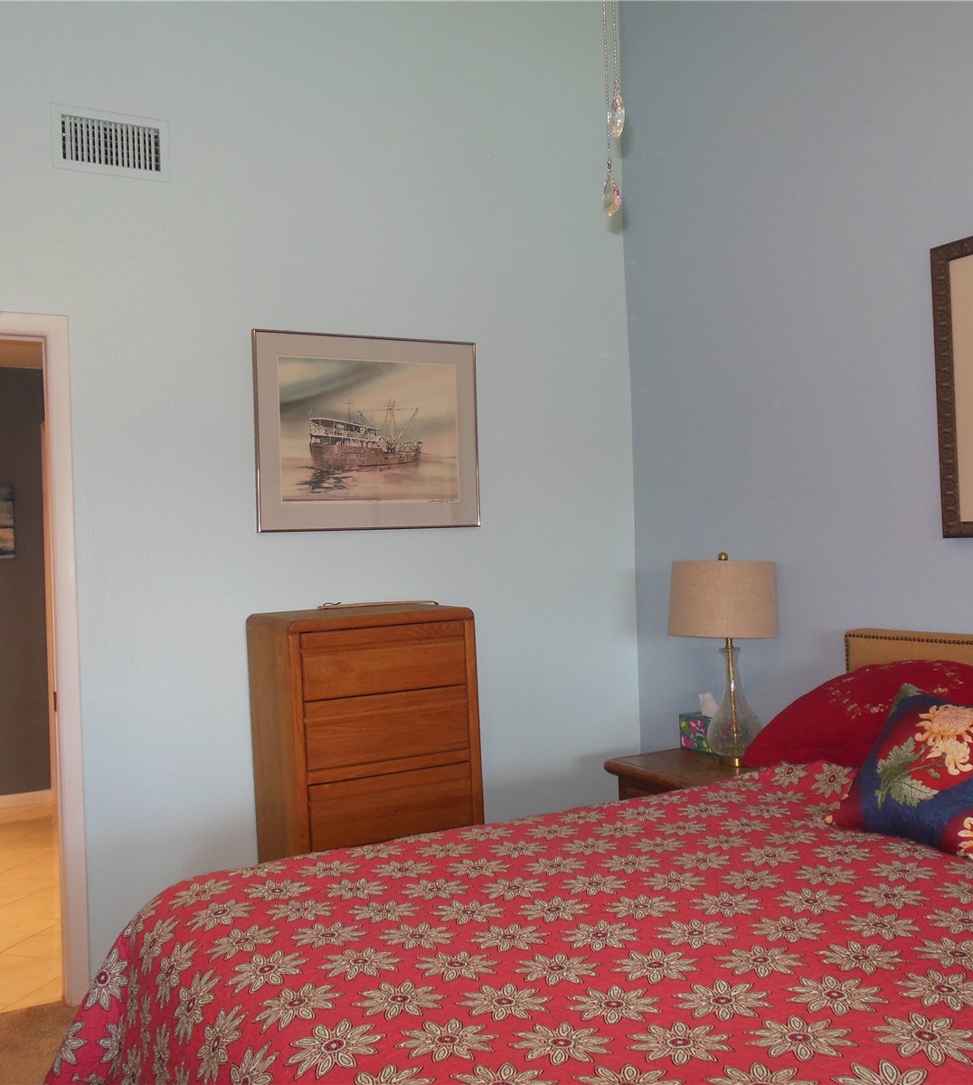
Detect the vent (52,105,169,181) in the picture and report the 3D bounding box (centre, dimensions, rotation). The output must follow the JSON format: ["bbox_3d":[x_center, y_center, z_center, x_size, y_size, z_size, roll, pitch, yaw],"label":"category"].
[{"bbox_3d":[-1.183,-1.258,3.302,0.352,0.200,0.020,-2,0,-28],"label":"vent"}]

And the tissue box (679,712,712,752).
[{"bbox_3d":[0.804,0.673,3.688,0.115,0.120,0.210,-2,0,-36],"label":"tissue box"}]

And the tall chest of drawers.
[{"bbox_3d":[-0.393,0.807,3.414,0.618,1.161,0.446,-2,0,-28],"label":"tall chest of drawers"}]

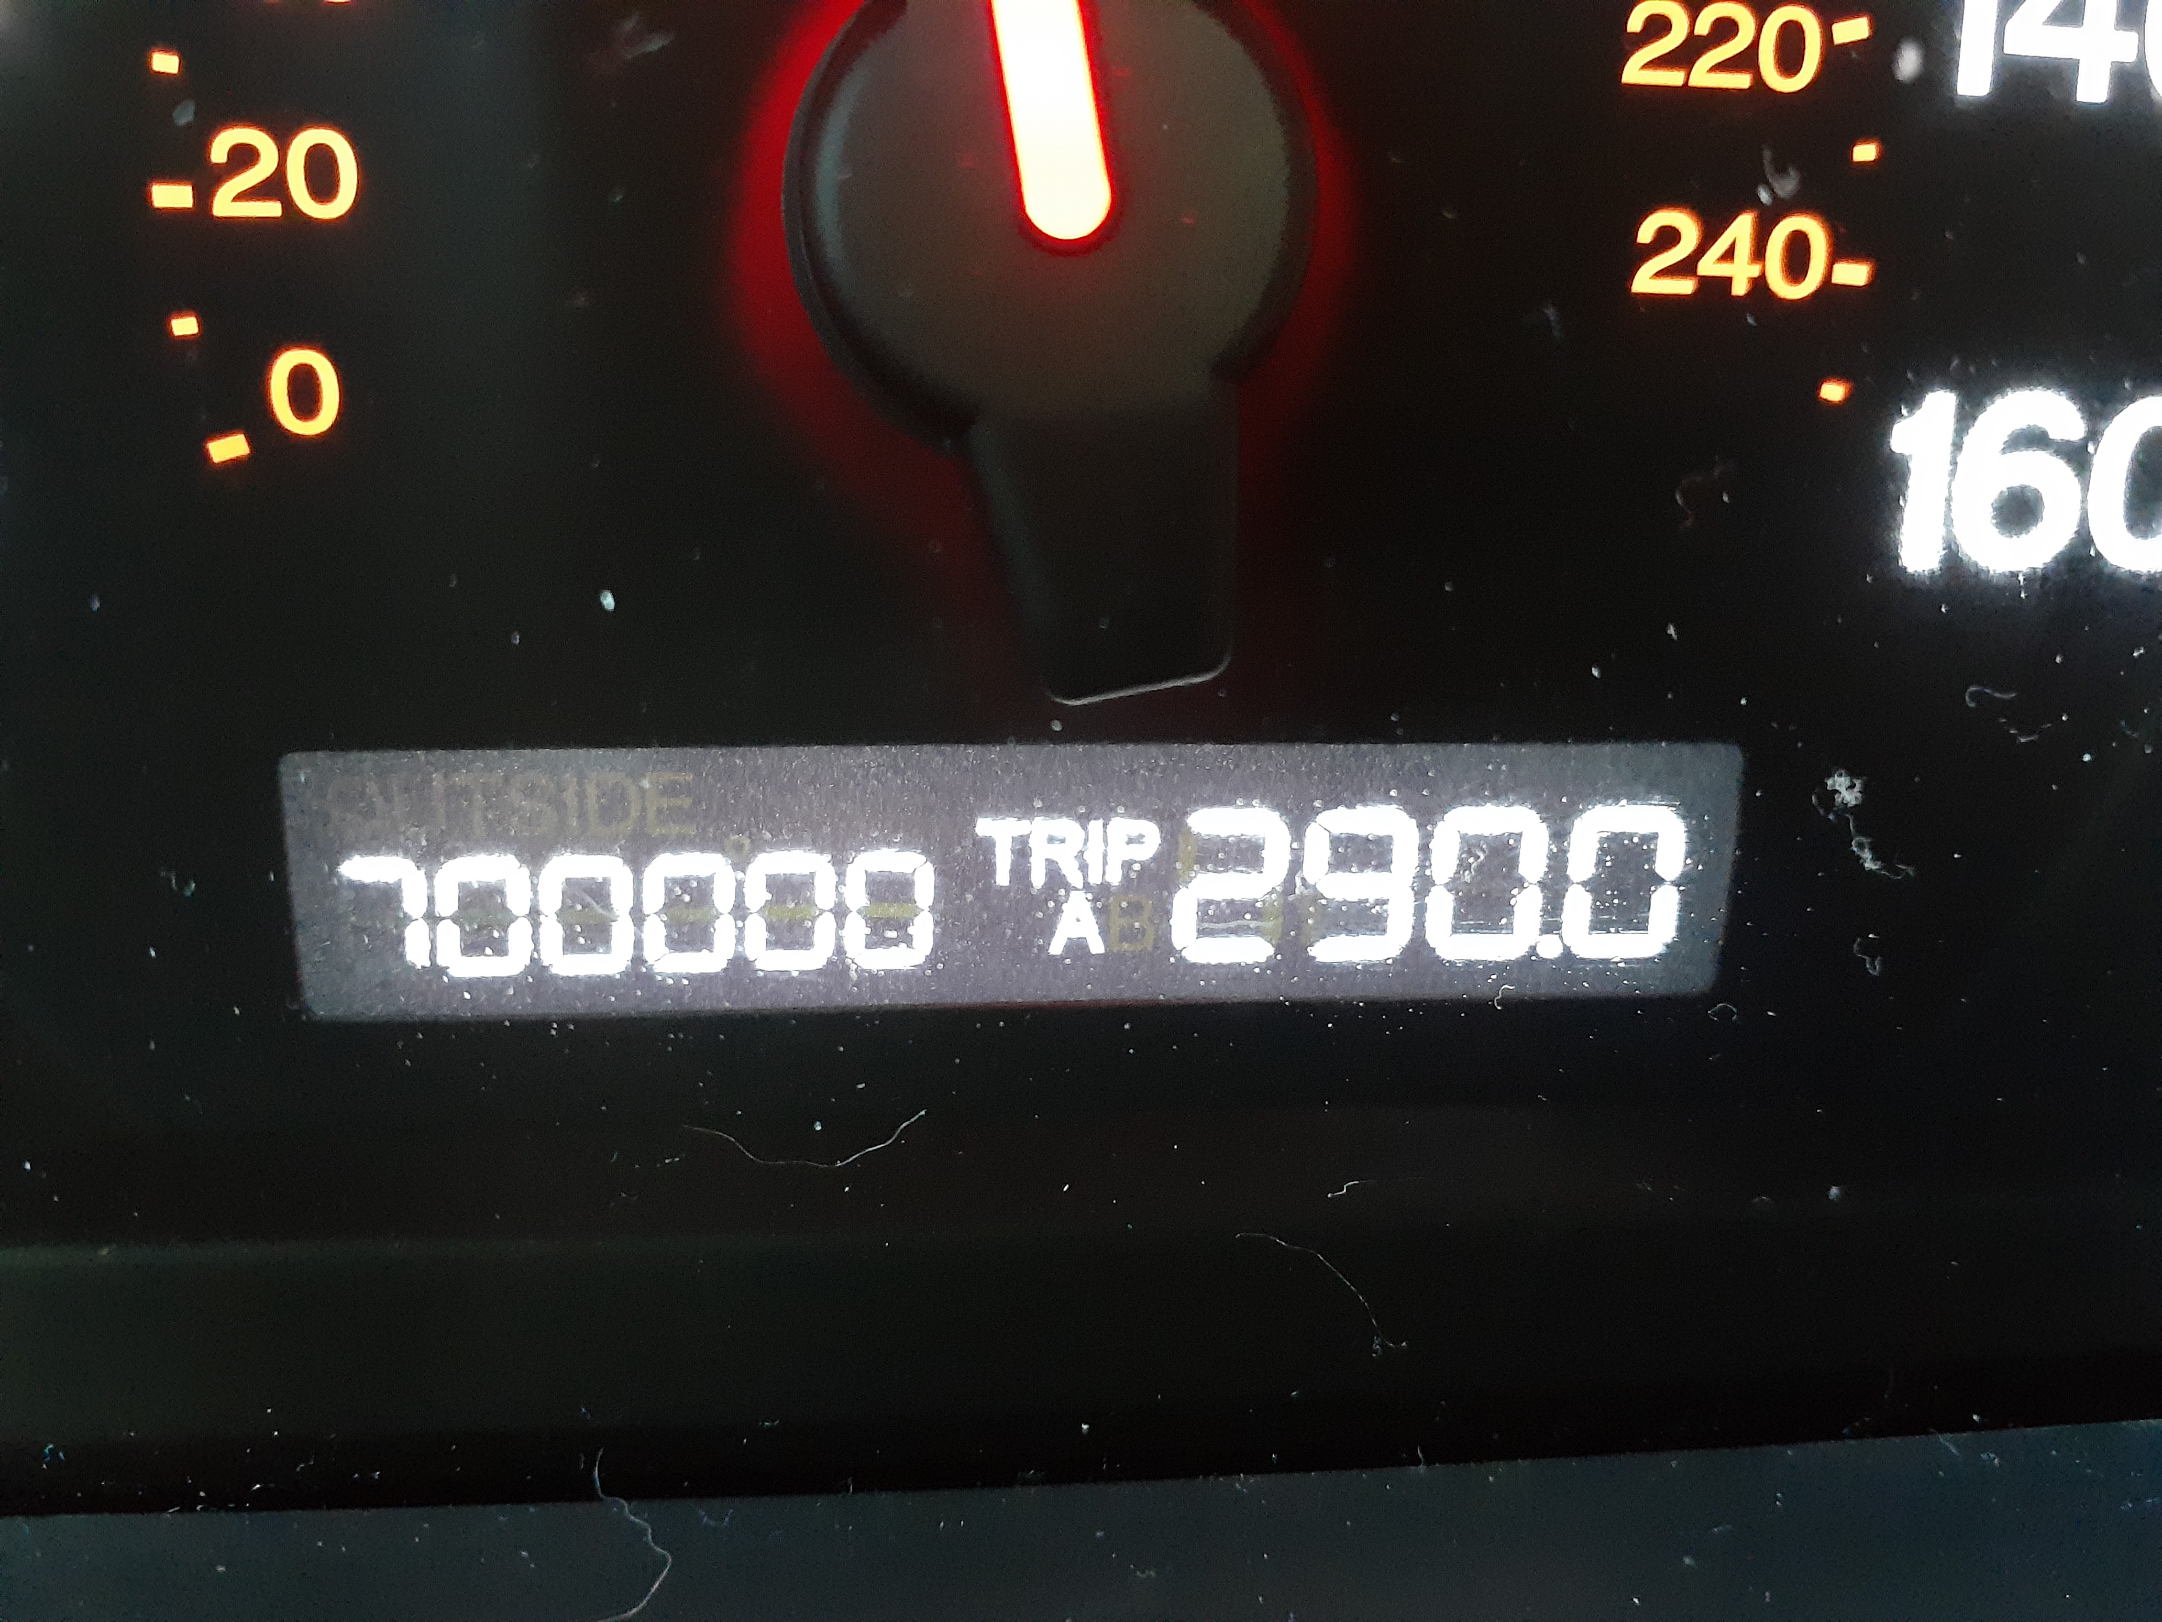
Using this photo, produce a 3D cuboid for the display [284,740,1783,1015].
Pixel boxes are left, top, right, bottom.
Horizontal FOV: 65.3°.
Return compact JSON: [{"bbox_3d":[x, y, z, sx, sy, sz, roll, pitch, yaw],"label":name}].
[{"bbox_3d":[-0.002,0.003,0.082,0.068,0.013,0.005,0,15,-5],"label":"display"}]

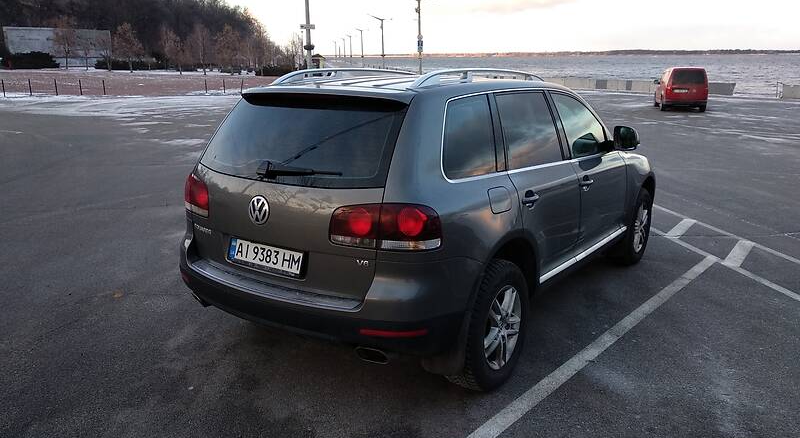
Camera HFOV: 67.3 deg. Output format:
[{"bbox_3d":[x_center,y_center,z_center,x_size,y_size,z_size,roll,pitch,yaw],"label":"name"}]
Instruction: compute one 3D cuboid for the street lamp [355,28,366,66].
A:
[{"bbox_3d":[-8.233,-36.514,128.929,2.700,8.200,0.400,0,15,0],"label":"street lamp"}]

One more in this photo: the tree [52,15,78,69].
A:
[{"bbox_3d":[-42.138,-21.940,74.830,3.210,6.450,3.210,0,15,0],"label":"tree"}]

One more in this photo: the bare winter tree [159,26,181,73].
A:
[{"bbox_3d":[-26.085,-19.079,67.332,2.440,4.960,2.440,0,15,0],"label":"bare winter tree"}]

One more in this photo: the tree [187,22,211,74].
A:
[{"bbox_3d":[-20.561,-17.072,60.628,2.400,5.050,2.400,0,15,0],"label":"tree"}]

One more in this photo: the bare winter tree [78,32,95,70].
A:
[{"bbox_3d":[-39.499,-21.004,75.088,1.980,4.630,1.980,0,15,0],"label":"bare winter tree"}]

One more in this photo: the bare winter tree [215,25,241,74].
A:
[{"bbox_3d":[-17.595,-17.029,60.642,2.600,4.760,2.600,0,15,0],"label":"bare winter tree"}]

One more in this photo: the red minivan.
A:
[{"bbox_3d":[12.550,-5.840,26.750,1.820,1.830,4.400,4,15,17],"label":"red minivan"}]

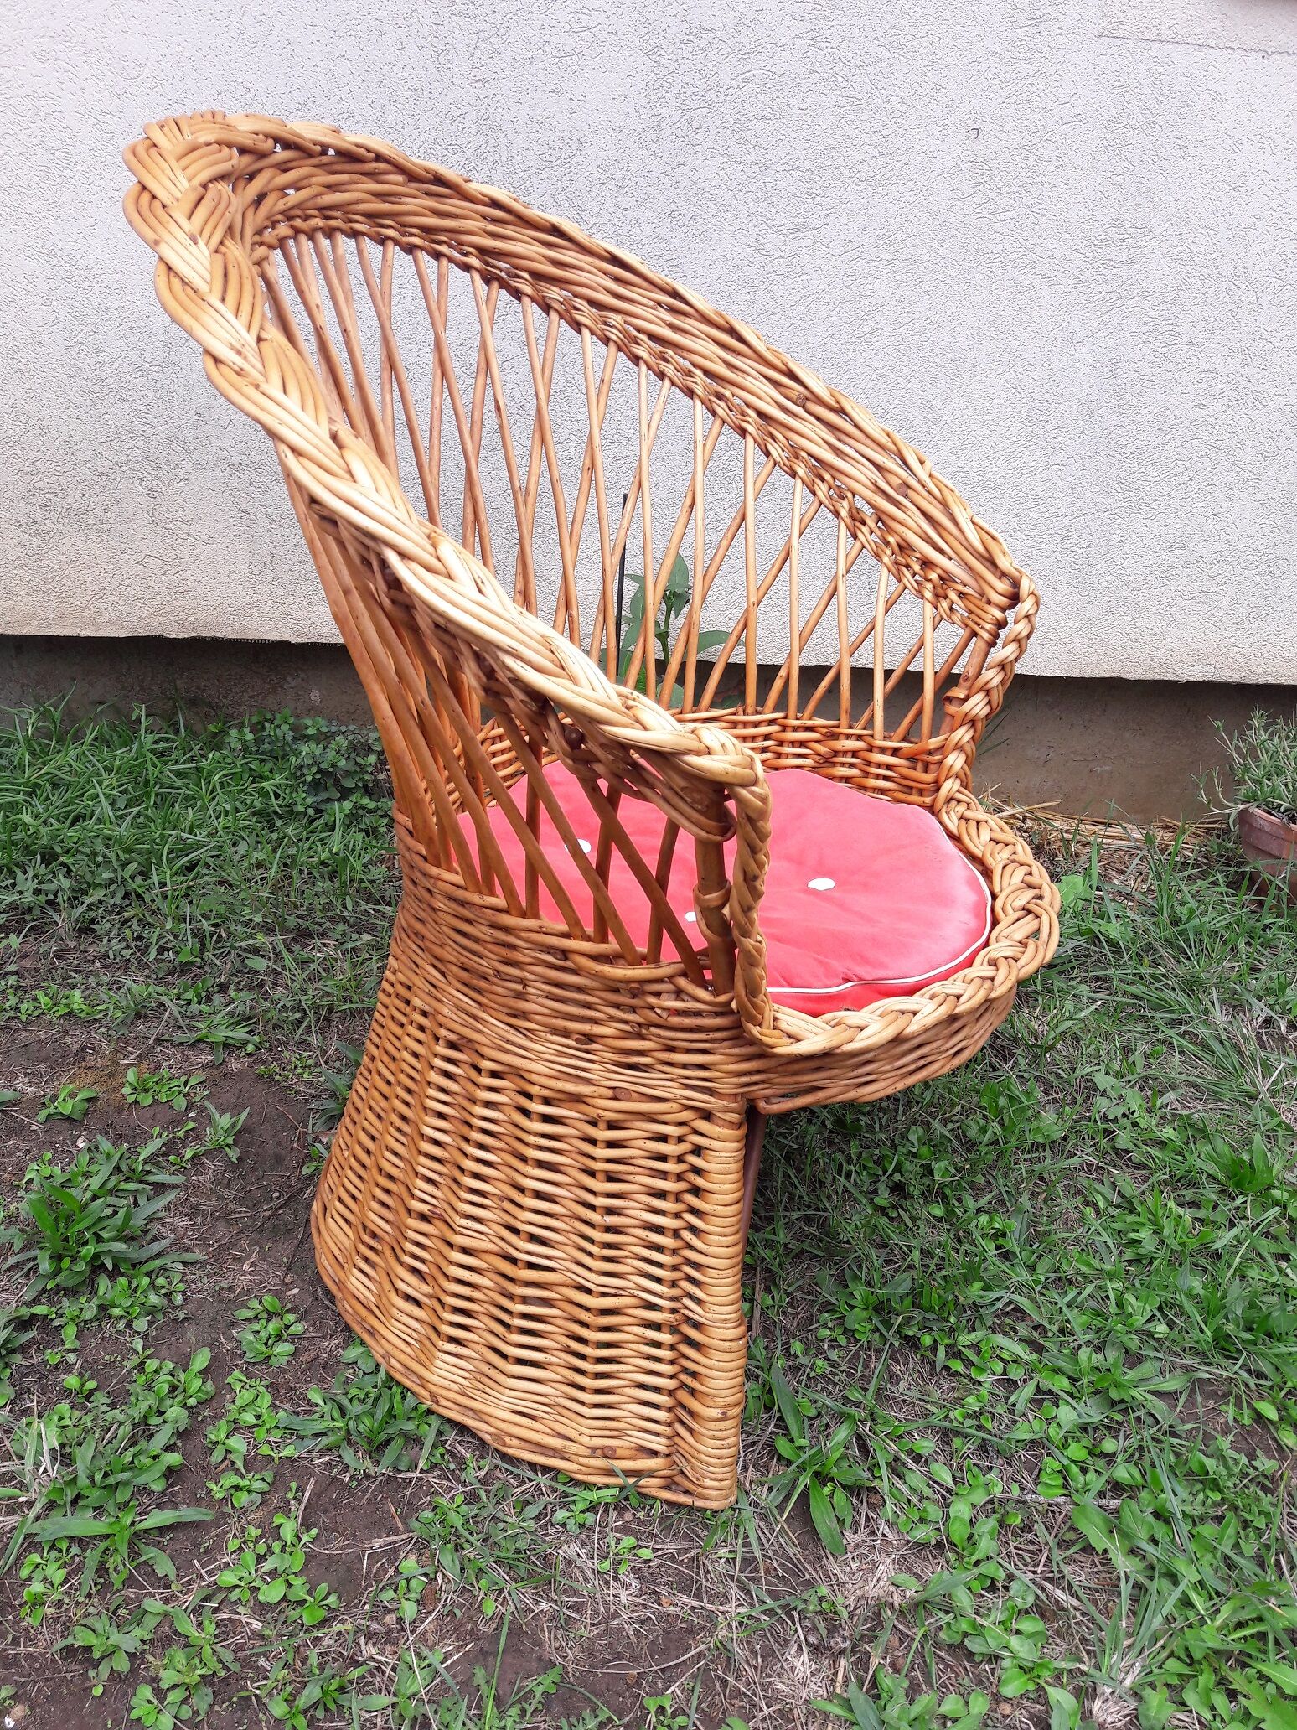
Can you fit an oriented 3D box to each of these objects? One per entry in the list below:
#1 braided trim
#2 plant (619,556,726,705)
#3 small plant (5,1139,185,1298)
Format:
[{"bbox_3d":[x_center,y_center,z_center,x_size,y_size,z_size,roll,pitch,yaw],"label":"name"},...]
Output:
[{"bbox_3d":[-0.063,-0.271,0.990,0.549,0.500,0.646,12,27,25],"label":"braided trim"},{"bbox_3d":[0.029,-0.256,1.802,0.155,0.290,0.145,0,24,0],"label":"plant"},{"bbox_3d":[-0.484,0.307,1.220,0.165,0.065,0.150,0,24,0],"label":"small plant"}]

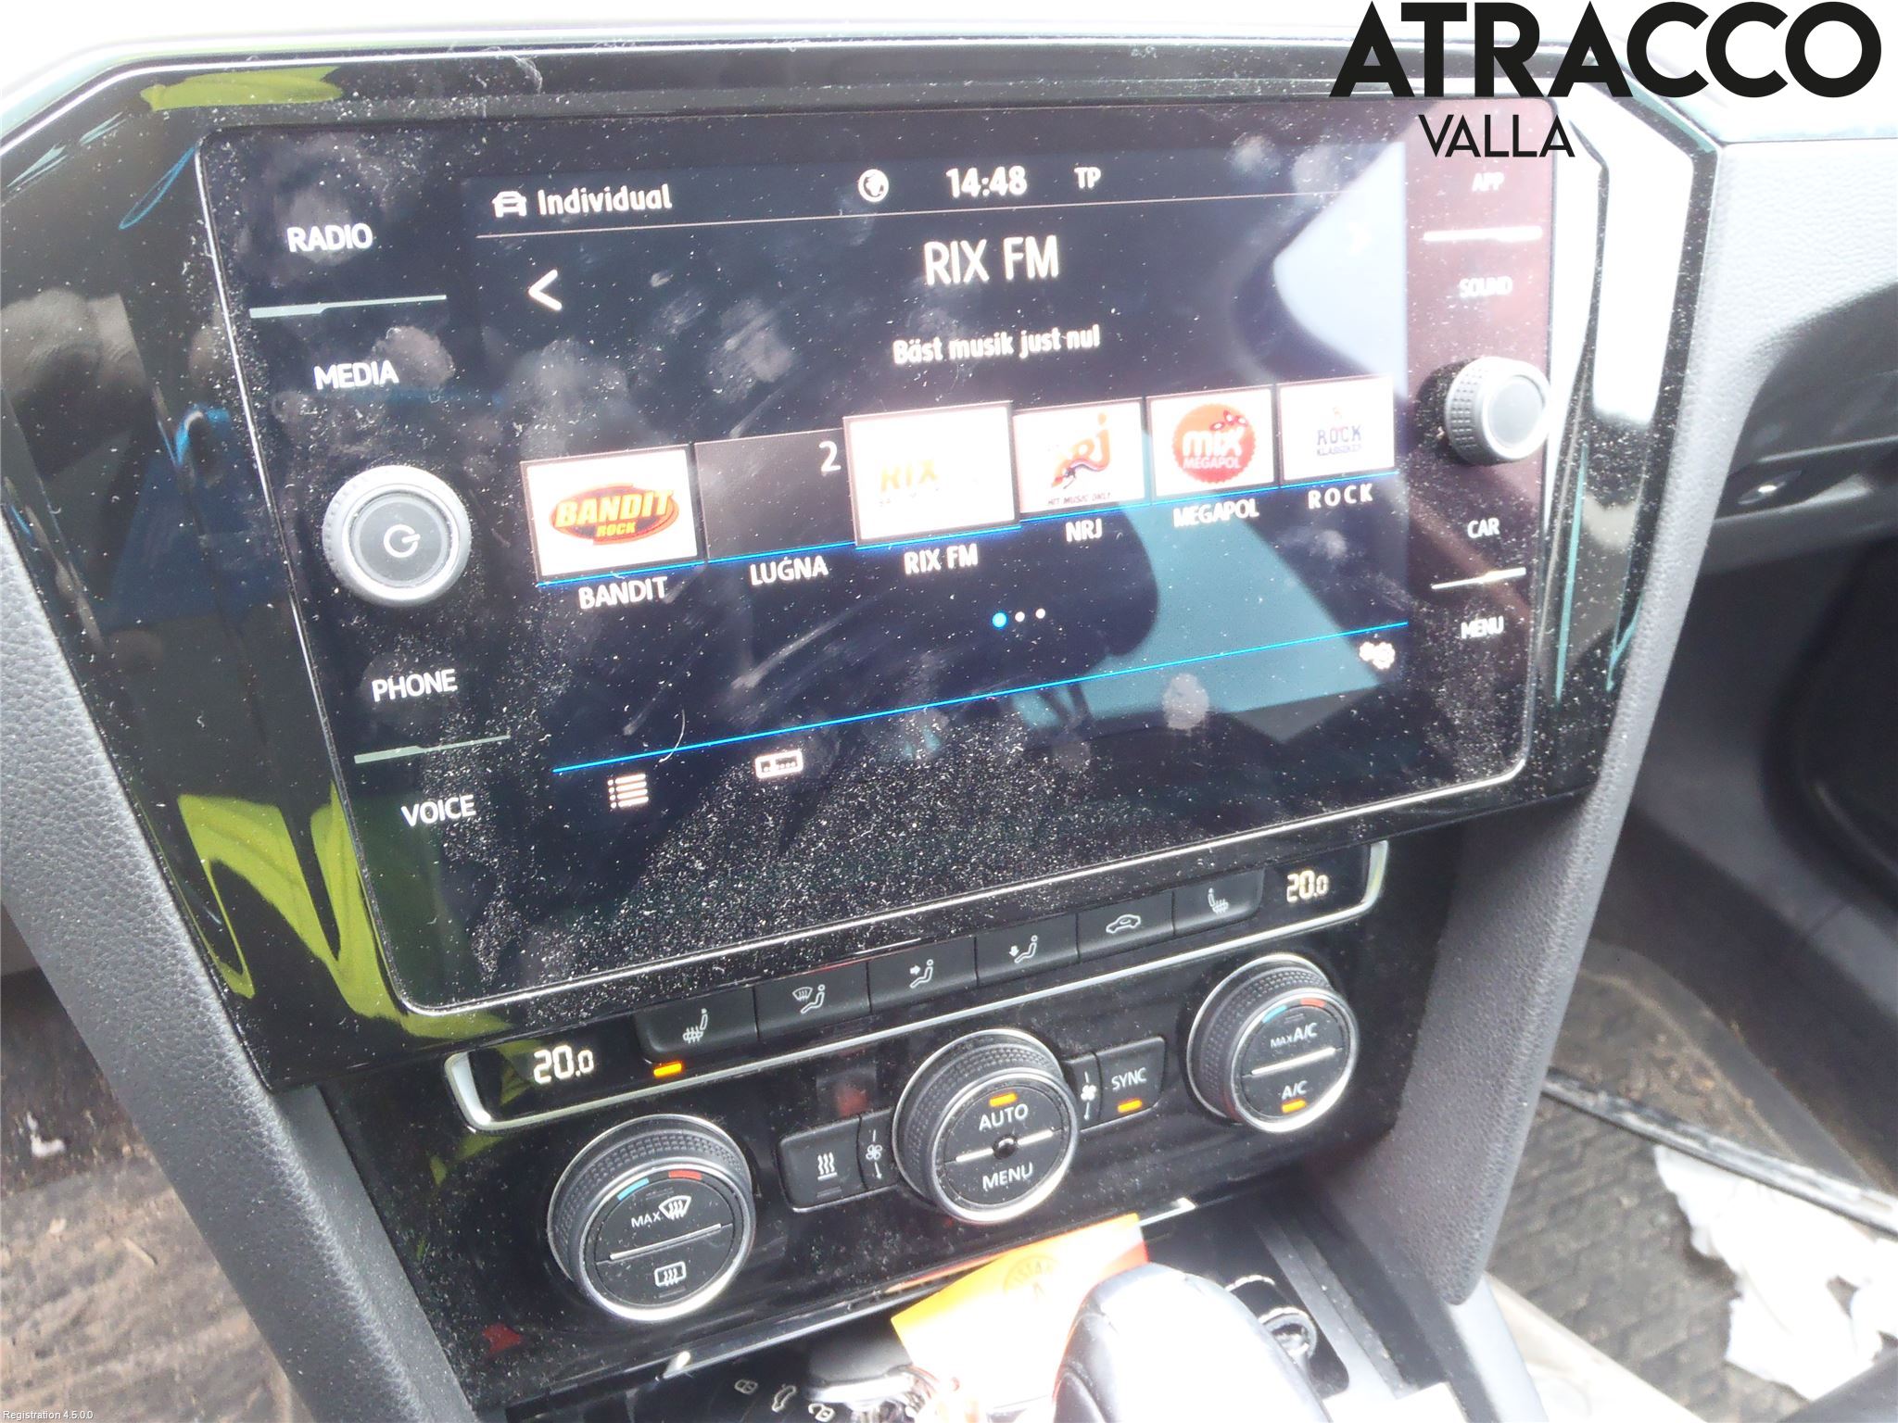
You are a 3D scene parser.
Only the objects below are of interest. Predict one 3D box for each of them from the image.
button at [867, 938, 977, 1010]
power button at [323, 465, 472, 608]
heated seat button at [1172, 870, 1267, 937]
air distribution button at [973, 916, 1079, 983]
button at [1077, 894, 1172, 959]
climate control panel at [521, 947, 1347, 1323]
[{"bbox_3d":[-0.006,0.056,0.330,0.025,0.013,0.006,-10,12,-21],"label":"button"},{"bbox_3d":[-0.083,-0.026,0.232,0.021,0.021,0.011,-10,14,-21],"label":"power button"},{"bbox_3d":[0.062,0.044,0.356,0.025,0.013,0.006,-10,12,-21],"label":"heated seat button"},{"bbox_3d":[0.017,0.052,0.338,0.025,0.013,0.006,-10,12,-21],"label":"air distribution button"},{"bbox_3d":[0.039,0.048,0.347,0.025,0.013,0.006,-10,12,-21],"label":"button"},{"bbox_3d":[0.010,0.093,0.339,0.192,0.044,0.018,-10,11,-21],"label":"climate control panel"}]

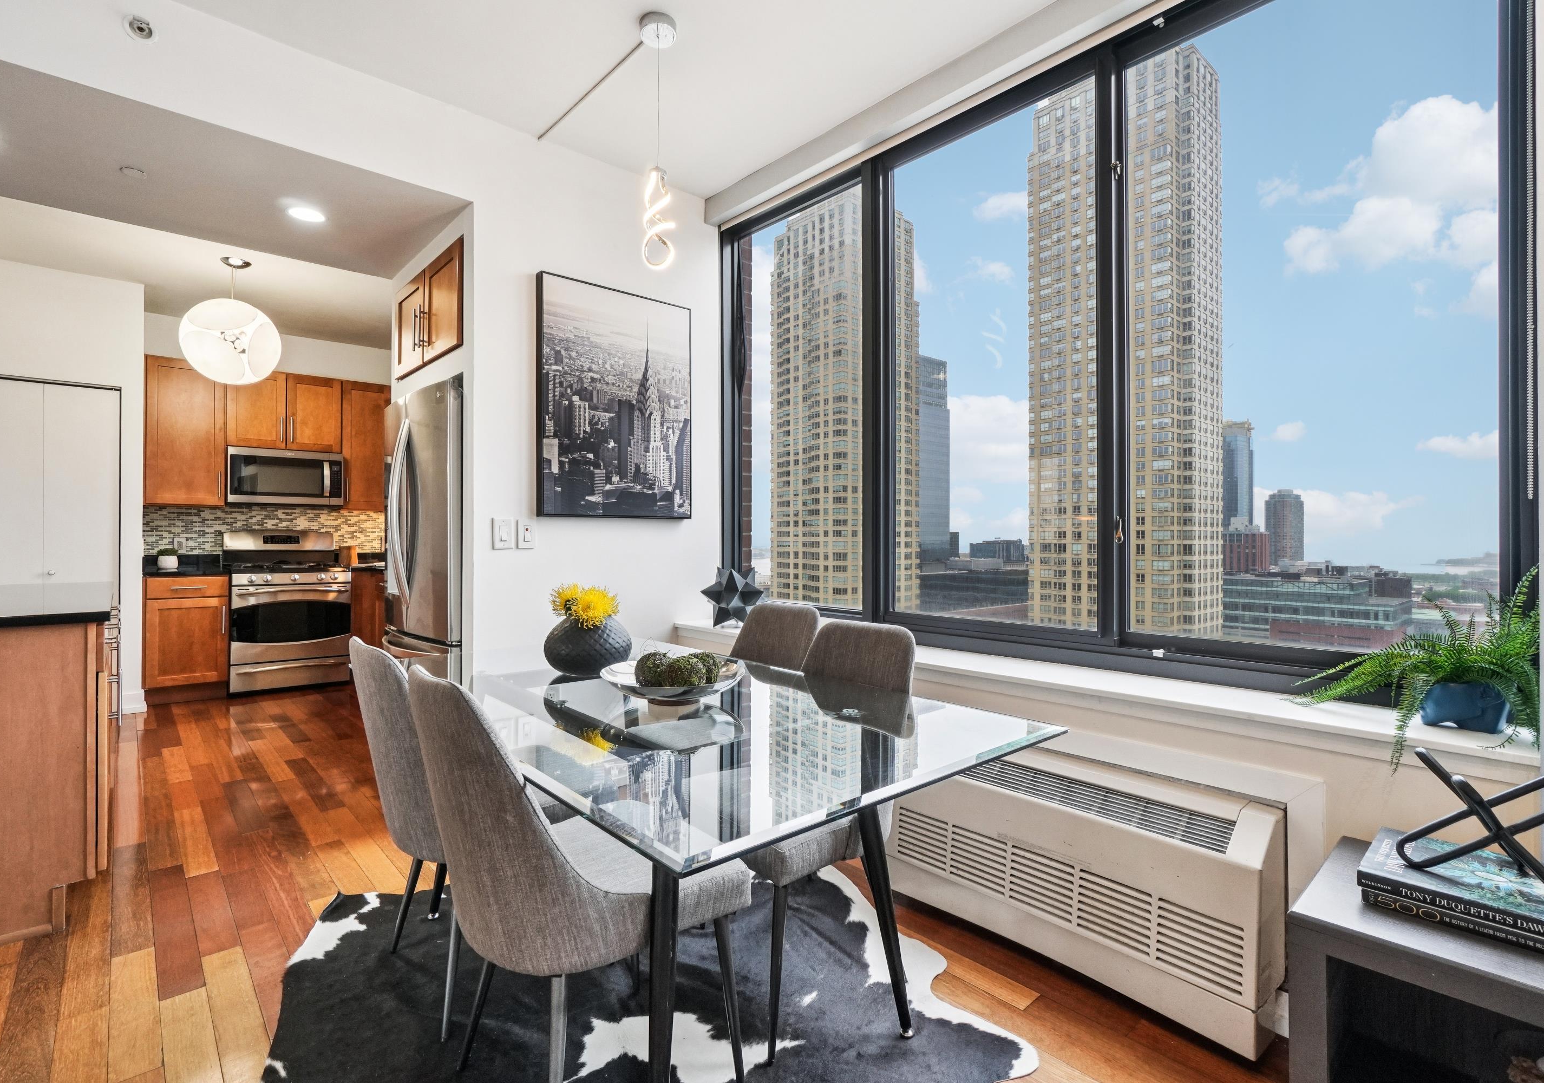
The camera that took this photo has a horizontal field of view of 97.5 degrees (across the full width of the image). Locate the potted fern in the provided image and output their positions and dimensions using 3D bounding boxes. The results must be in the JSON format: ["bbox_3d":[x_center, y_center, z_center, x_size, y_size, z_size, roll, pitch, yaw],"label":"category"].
[{"bbox_3d":[1.402,0.262,1.508,0.340,0.410,0.420,0,0,-39],"label":"potted fern"}]

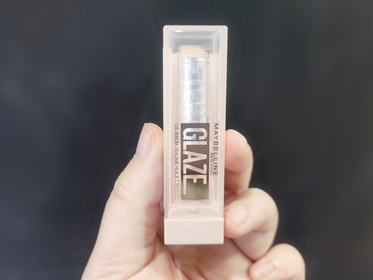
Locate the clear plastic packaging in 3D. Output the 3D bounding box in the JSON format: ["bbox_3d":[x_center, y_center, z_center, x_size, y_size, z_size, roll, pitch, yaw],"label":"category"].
[{"bbox_3d":[0.003,-0.001,0.103,0.021,0.076,0.021,0,6,0],"label":"clear plastic packaging"}]

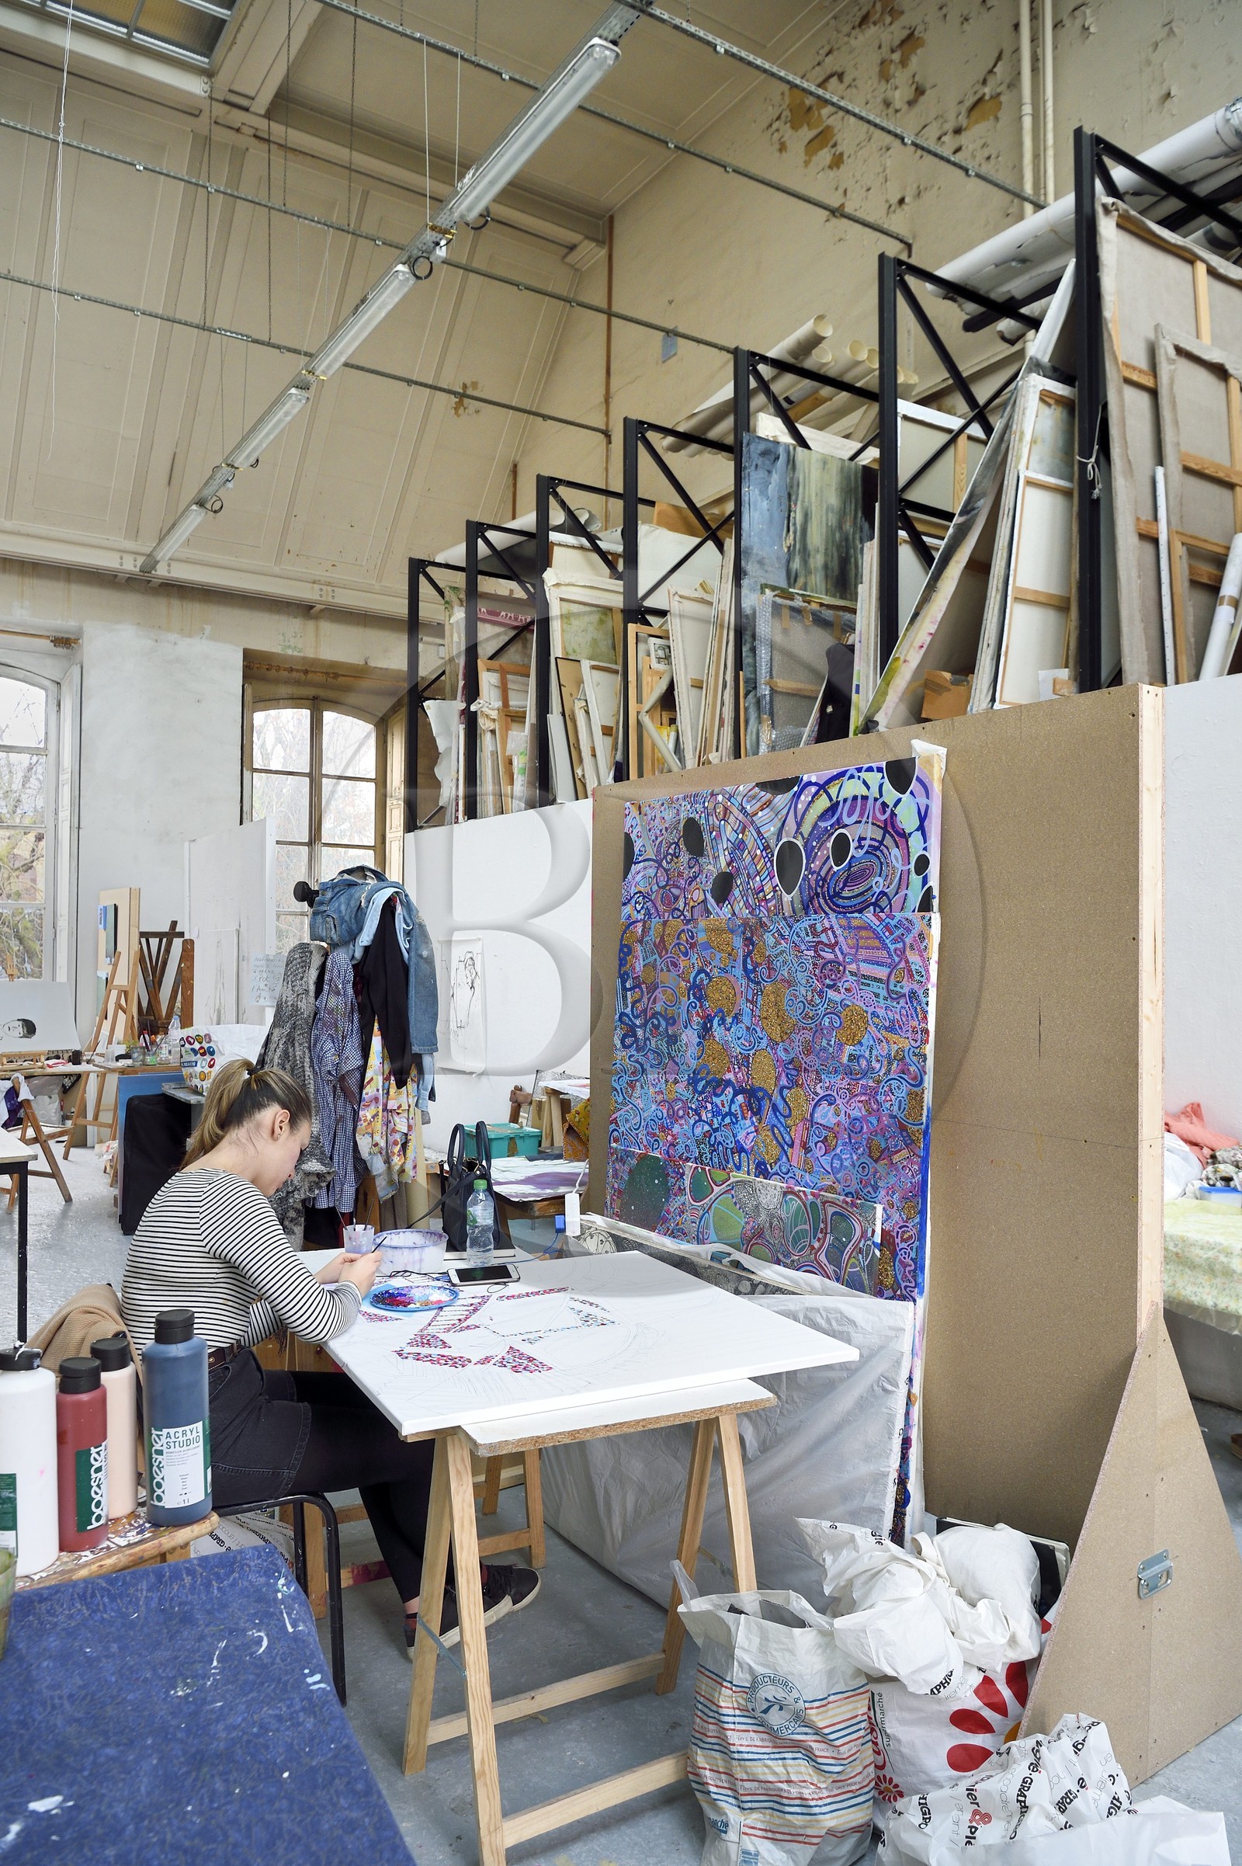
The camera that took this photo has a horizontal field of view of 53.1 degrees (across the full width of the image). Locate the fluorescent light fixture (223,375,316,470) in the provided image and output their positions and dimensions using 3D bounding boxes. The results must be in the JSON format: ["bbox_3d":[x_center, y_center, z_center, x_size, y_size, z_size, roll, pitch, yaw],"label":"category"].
[{"bbox_3d":[-2.050,-2.925,7.200,0.115,0.105,1.210,0,0,-32],"label":"fluorescent light fixture"}]

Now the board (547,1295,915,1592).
[{"bbox_3d":[0.190,1.242,3.115,0.045,0.885,1.300,11,-6,-35],"label":"board"}]

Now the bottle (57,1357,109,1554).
[{"bbox_3d":[-0.689,0.663,1.590,0.059,0.226,0.059,0,0,26],"label":"bottle"}]

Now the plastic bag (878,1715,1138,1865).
[{"bbox_3d":[0.660,1.495,2.140,0.410,0.210,0.330,0,0,6],"label":"plastic bag"}]

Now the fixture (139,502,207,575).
[{"bbox_3d":[-3.390,-3.040,9.500,0.150,0.120,1.420,0,0,-33],"label":"fixture"}]

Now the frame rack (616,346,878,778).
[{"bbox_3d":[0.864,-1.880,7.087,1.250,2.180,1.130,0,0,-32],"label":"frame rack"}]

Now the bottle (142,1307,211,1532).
[{"bbox_3d":[-0.598,0.645,1.670,0.083,0.262,0.083,0,0,-25],"label":"bottle"}]

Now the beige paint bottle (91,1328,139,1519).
[{"bbox_3d":[-0.692,0.672,1.690,0.061,0.224,0.061,0,0,-24],"label":"beige paint bottle"}]

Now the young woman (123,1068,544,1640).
[{"bbox_3d":[-0.644,0.940,2.790,0.920,1.320,0.470,0,0,-31],"label":"young woman"}]

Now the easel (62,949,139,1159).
[{"bbox_3d":[-3.730,0.920,9.480,0.640,1.560,0.700,0,0,38],"label":"easel"}]

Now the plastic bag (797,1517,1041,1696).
[{"bbox_3d":[0.570,1.280,2.370,0.430,0.250,0.280,0,0,-33],"label":"plastic bag"}]

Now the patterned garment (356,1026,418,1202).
[{"bbox_3d":[-0.770,0.545,4.050,0.220,0.640,0.180,0,0,-11],"label":"patterned garment"}]

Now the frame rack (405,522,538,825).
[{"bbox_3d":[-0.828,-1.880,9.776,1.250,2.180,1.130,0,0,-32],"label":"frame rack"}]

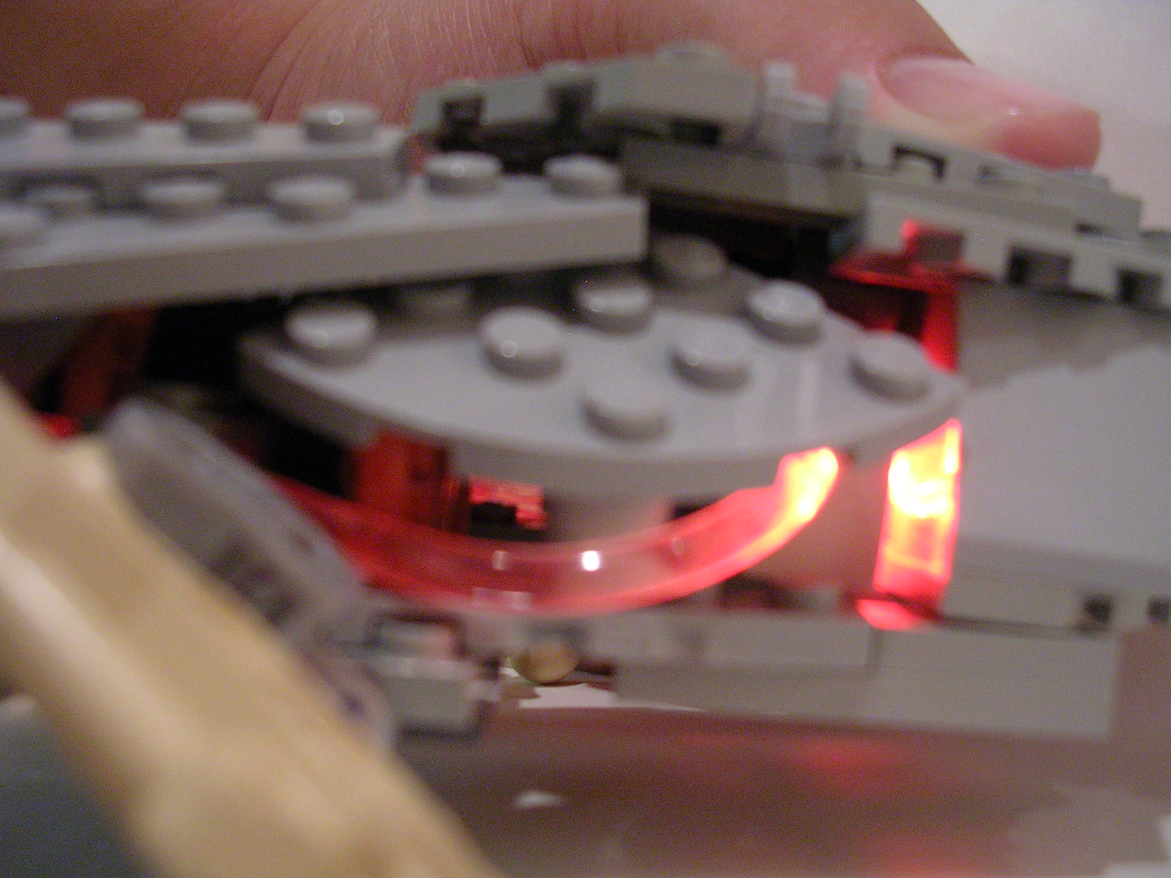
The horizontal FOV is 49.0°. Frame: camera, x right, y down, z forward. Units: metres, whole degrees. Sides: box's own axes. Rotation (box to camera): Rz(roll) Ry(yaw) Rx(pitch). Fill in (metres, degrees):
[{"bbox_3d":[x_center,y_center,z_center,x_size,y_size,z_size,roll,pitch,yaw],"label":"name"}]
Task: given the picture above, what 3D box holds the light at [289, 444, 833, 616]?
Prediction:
[{"bbox_3d":[-0.002,0.005,0.073,0.032,0.005,0.009,2,29,-3],"label":"light"}]

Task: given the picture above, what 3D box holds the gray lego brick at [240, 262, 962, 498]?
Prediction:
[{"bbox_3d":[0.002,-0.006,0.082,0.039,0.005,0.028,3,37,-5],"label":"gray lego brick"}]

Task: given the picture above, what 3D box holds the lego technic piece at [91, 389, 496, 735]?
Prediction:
[{"bbox_3d":[-0.015,0.006,0.064,0.008,0.008,0.019,-24,40,-35],"label":"lego technic piece"}]

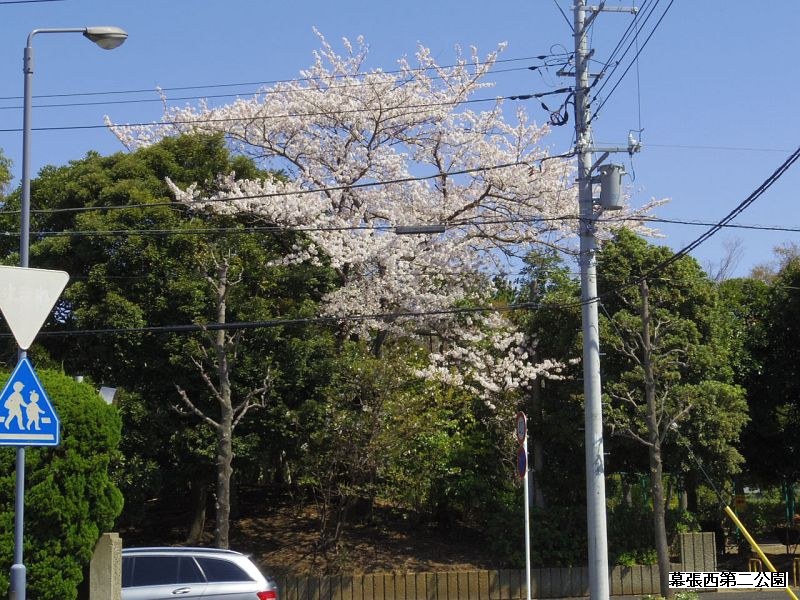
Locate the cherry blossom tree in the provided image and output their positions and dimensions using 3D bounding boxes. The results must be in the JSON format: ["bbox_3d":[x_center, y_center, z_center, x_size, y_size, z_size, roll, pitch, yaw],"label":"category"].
[{"bbox_3d":[-0.400,-1.050,29.000,13.000,10.800,11.300,-1,-9,0],"label":"cherry blossom tree"}]

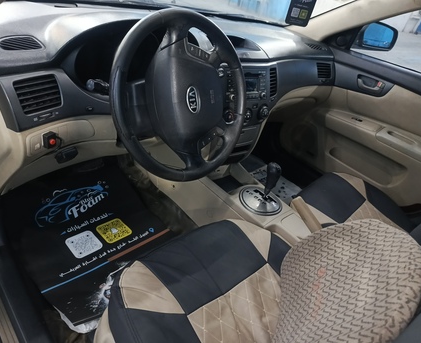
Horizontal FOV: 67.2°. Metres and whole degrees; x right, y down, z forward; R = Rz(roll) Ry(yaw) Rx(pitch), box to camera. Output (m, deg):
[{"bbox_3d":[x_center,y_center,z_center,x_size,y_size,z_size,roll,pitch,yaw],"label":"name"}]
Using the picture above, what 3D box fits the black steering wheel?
[{"bbox_3d":[-0.068,-0.170,0.755,0.385,0.385,0.095,-25,25,-37],"label":"black steering wheel"}]

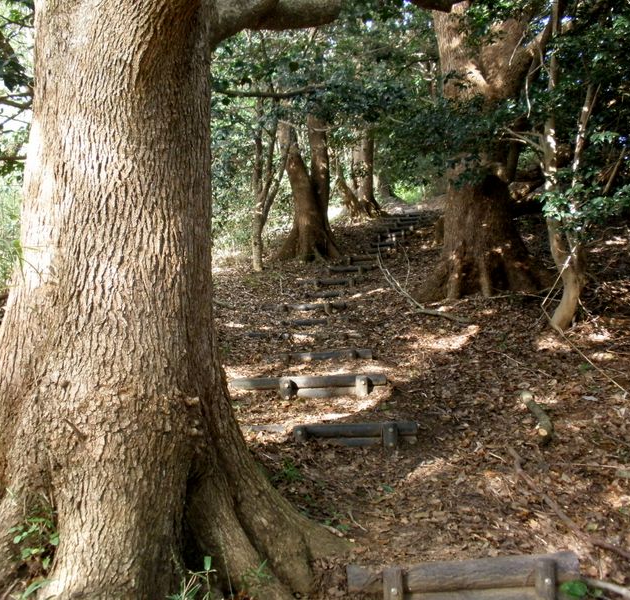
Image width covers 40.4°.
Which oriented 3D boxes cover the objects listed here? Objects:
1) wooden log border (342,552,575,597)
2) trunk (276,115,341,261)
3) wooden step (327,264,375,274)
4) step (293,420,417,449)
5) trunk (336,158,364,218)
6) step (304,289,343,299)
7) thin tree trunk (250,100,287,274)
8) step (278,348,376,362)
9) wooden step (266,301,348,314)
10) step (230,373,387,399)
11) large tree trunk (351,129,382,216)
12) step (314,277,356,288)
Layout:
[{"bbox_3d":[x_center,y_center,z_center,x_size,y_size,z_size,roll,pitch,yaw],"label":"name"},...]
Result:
[{"bbox_3d":[0.677,1.257,3.900,1.058,0.210,0.200,-1,2,-5],"label":"wooden log border"},{"bbox_3d":[-0.135,-2.321,17.800,1.374,3.000,1.250,-1,2,0],"label":"trunk"},{"bbox_3d":[0.713,-0.596,16.700,0.937,0.170,0.170,-1,2,-5],"label":"wooden step"},{"bbox_3d":[0.300,1.022,6.500,0.958,0.200,0.190,-1,2,-5],"label":"step"},{"bbox_3d":[1.069,-3.455,26.500,0.868,1.900,0.700,-1,2,0],"label":"trunk"},{"bbox_3d":[0.140,-0.107,14.100,0.660,0.150,0.160,-1,2,-5],"label":"step"},{"bbox_3d":[-0.878,-2.190,16.500,0.695,3.350,0.550,-1,2,0],"label":"thin tree trunk"},{"bbox_3d":[0.122,0.591,9.100,1.000,0.140,0.170,-1,2,-5],"label":"step"},{"bbox_3d":[-0.127,0.112,12.800,1.227,0.180,0.180,-1,2,-5],"label":"wooden step"},{"bbox_3d":[-0.059,0.780,7.800,1.441,0.210,0.190,-1,2,-5],"label":"step"},{"bbox_3d":[1.627,-3.951,26.500,0.992,2.750,0.950,-1,2,0],"label":"large tree trunk"},{"bbox_3d":[0.333,-0.315,15.400,0.792,0.180,0.170,-1,2,-5],"label":"step"}]

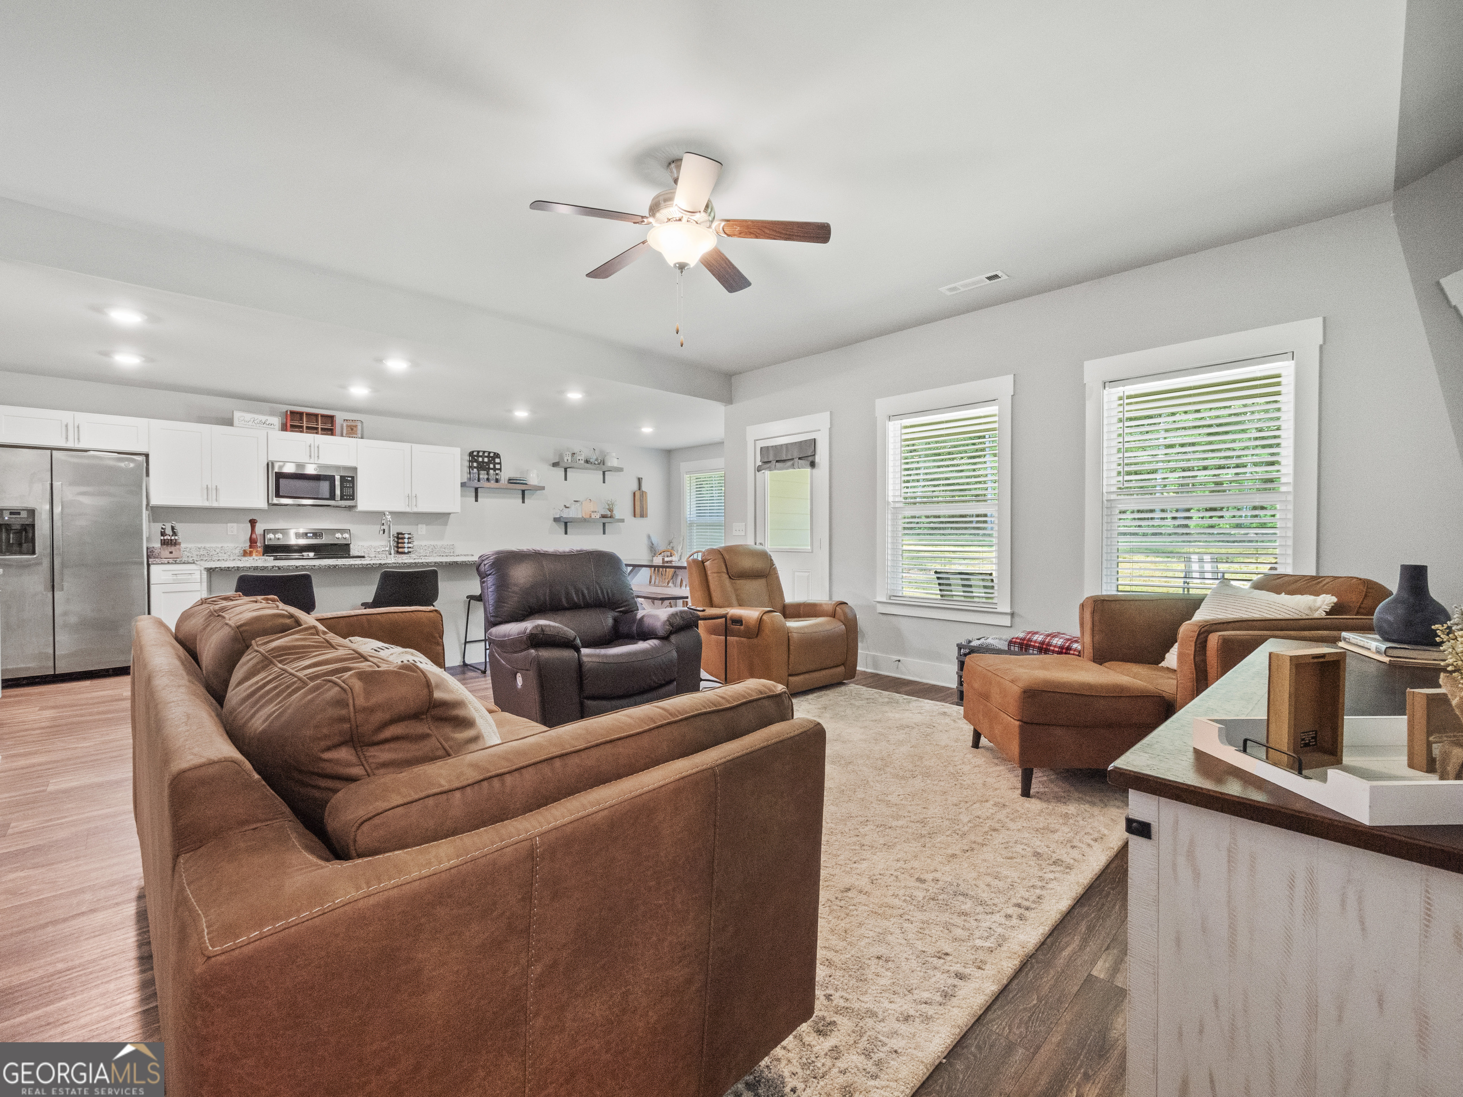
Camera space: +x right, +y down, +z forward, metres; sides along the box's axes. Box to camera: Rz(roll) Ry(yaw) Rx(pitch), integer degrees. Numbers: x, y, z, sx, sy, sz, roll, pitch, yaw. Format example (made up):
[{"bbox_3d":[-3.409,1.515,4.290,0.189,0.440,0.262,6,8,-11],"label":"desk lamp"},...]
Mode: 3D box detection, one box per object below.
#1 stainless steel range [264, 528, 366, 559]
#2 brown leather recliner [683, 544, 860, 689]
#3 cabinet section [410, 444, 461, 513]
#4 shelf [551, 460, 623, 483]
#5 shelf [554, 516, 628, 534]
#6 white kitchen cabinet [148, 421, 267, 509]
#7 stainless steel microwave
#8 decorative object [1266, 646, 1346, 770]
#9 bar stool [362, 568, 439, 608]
[{"bbox_3d":[-4.216,0.400,6.014,0.760,1.180,0.700,-2,2,-44],"label":"stainless steel range"},{"bbox_3d":[0.307,0.490,4.705,0.880,1.030,1.100,-1,2,-36],"label":"brown leather recliner"},{"bbox_3d":[-3.561,-0.807,7.057,0.543,0.766,0.320,-1,2,-44],"label":"cabinet section"},{"bbox_3d":[-2.030,-1.063,8.488,1.040,0.250,0.200,-2,2,-44],"label":"shelf"},{"bbox_3d":[-2.023,-0.308,8.515,1.040,0.240,0.200,-2,2,-44],"label":"shelf"},{"bbox_3d":[-5.004,-0.767,5.681,0.325,0.767,0.834,1,2,45],"label":"white kitchen cabinet"},{"bbox_3d":[-4.421,-0.648,6.217,0.400,0.426,0.754,1,2,45],"label":"stainless steel microwave"},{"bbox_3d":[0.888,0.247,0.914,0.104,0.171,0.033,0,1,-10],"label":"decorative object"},{"bbox_3d":[-2.531,0.588,4.530,0.490,0.865,0.455,1,2,45],"label":"bar stool"}]

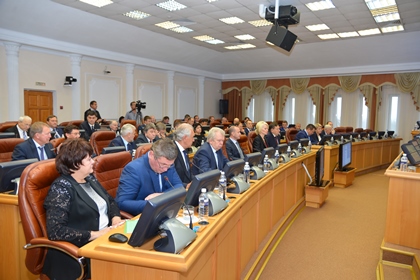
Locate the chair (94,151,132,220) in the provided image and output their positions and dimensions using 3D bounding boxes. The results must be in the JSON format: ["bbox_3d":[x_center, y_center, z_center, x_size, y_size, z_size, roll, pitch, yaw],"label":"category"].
[{"bbox_3d":[-0.649,0.685,2.800,0.680,1.080,0.650,3,5,20],"label":"chair"}]

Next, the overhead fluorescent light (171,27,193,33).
[{"bbox_3d":[-0.859,-3.413,9.714,0.600,0.080,0.600,5,6,35],"label":"overhead fluorescent light"}]

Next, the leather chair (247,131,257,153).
[{"bbox_3d":[0.990,0.418,5.455,0.700,1.180,0.640,4,6,26],"label":"leather chair"}]

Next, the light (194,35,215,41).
[{"bbox_3d":[-0.162,-3.479,10.709,0.600,0.080,0.600,5,6,35],"label":"light"}]

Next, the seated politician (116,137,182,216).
[{"bbox_3d":[-0.365,0.608,2.454,0.800,1.260,0.560,4,5,23],"label":"seated politician"}]

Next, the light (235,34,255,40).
[{"bbox_3d":[1.156,-3.462,10.541,0.600,0.080,0.600,5,6,35],"label":"light"}]

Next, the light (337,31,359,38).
[{"bbox_3d":[4.301,-3.300,9.770,0.600,0.080,0.600,5,6,35],"label":"light"}]

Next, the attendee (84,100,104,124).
[{"bbox_3d":[-3.088,-0.182,8.541,0.420,1.720,0.520,3,5,24],"label":"attendee"}]

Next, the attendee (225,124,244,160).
[{"bbox_3d":[0.486,0.460,4.477,0.750,1.260,0.500,4,5,26],"label":"attendee"}]

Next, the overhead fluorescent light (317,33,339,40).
[{"bbox_3d":[3.810,-3.339,10.112,0.600,0.080,0.600,5,6,35],"label":"overhead fluorescent light"}]

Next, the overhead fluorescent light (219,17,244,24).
[{"bbox_3d":[0.601,-3.317,8.733,0.600,0.080,0.600,5,6,35],"label":"overhead fluorescent light"}]

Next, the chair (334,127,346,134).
[{"bbox_3d":[3.969,0.195,9.210,0.660,1.180,0.700,-3,7,-45],"label":"chair"}]

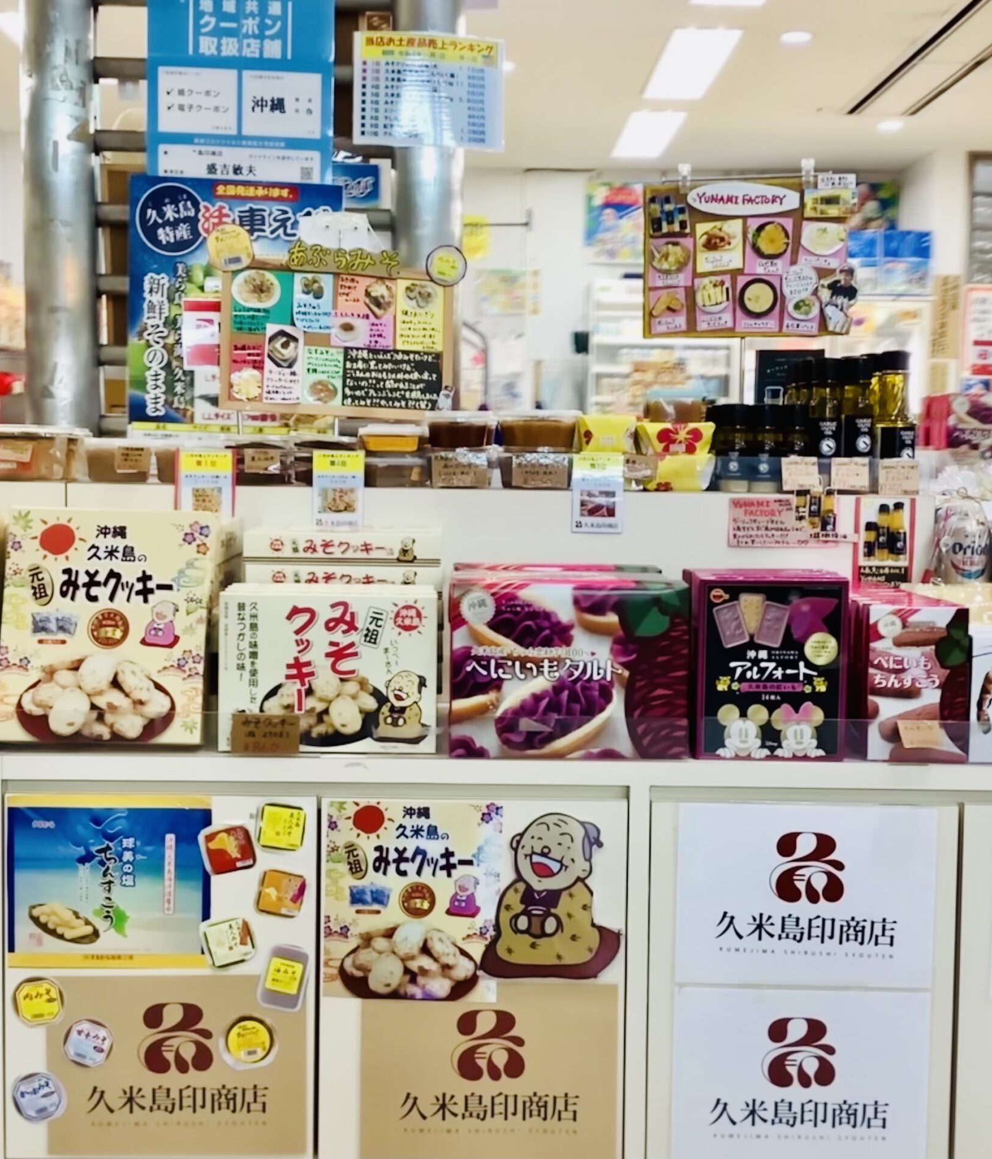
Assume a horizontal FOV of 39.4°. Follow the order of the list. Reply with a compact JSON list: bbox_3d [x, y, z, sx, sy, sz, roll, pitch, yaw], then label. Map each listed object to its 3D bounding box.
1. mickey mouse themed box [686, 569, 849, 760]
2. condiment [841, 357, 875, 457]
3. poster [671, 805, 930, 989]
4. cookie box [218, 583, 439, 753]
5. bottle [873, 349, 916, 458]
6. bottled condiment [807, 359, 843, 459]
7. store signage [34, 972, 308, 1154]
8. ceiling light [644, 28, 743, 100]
[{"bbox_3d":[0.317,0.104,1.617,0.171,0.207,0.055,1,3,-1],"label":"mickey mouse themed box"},{"bbox_3d":[0.504,-0.216,1.924,0.048,0.185,0.048,1,2,-1],"label":"condiment"},{"bbox_3d":[0.358,0.366,1.600,0.297,0.210,0.006,1,2,-1],"label":"poster"},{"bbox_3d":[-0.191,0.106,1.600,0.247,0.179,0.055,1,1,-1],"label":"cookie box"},{"bbox_3d":[0.583,-0.235,2.030,0.060,0.195,0.060,1,3,-1],"label":"bottle"},{"bbox_3d":[0.457,-0.216,1.923,0.048,0.182,0.048,1,2,-1],"label":"bottled condiment"},{"bbox_3d":[-0.367,0.560,1.596,0.297,0.210,0.006,1,3,-1],"label":"store signage"},{"bbox_3d":[0.934,-2.495,6.687,0.310,0.050,1.100,0,3,-3],"label":"ceiling light"}]

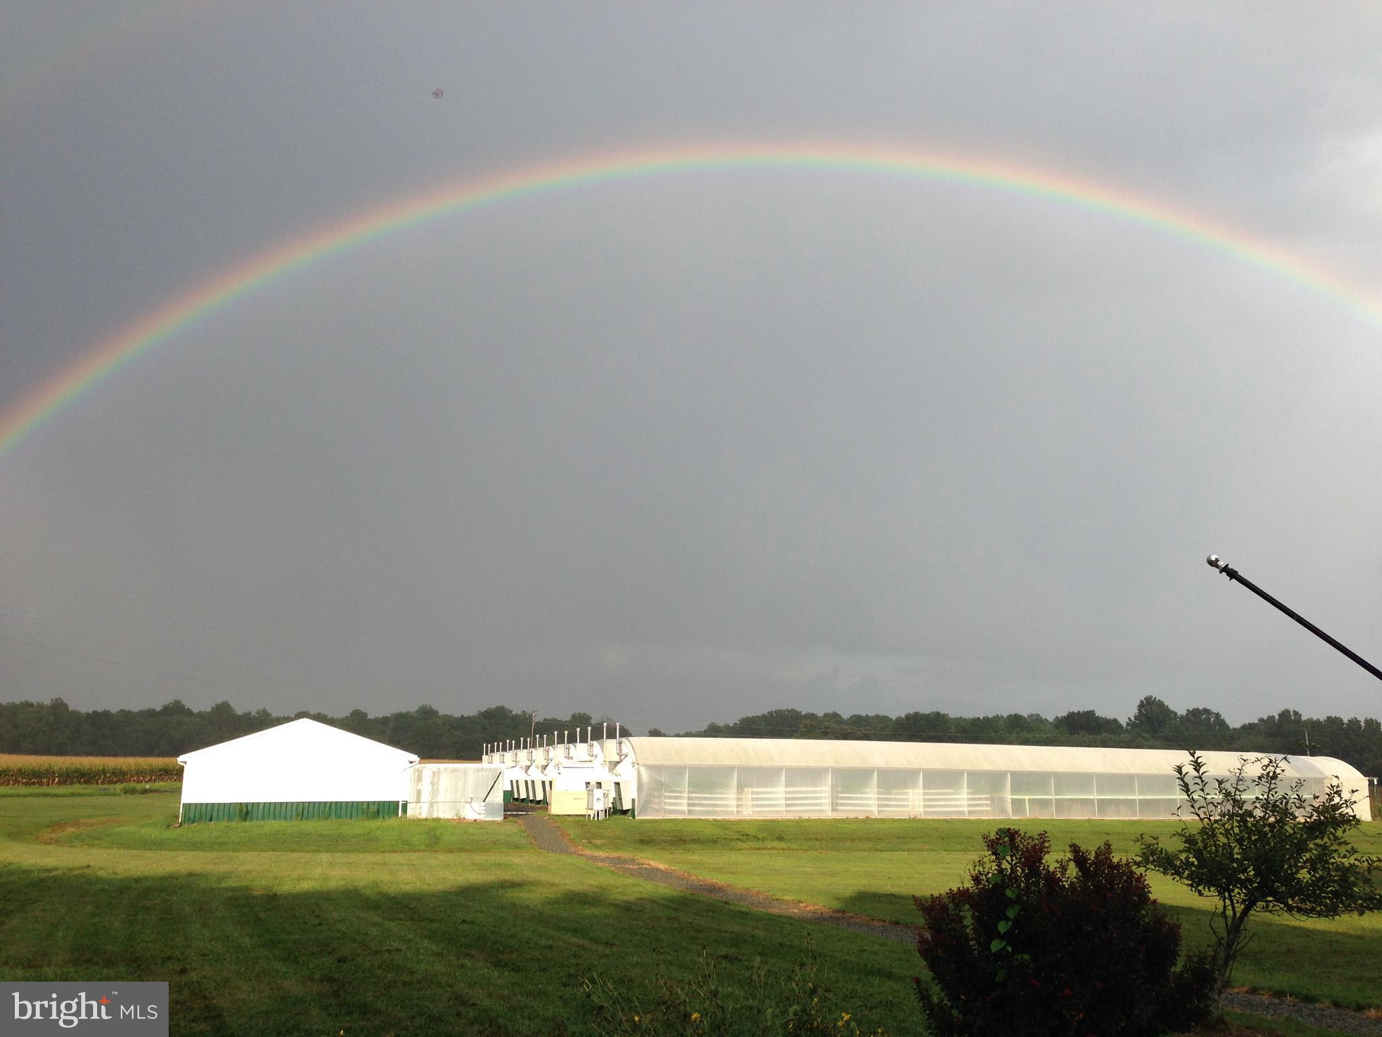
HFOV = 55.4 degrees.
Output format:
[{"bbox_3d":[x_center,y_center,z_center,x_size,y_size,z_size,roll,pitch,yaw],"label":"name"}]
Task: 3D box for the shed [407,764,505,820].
[{"bbox_3d":[-11.014,12.539,60.472,4.270,2.520,3.200,4,-12,-19],"label":"shed"}]

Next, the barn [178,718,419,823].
[{"bbox_3d":[-18.819,11.967,62.468,9.950,4.480,12.500,4,-12,-19],"label":"barn"}]

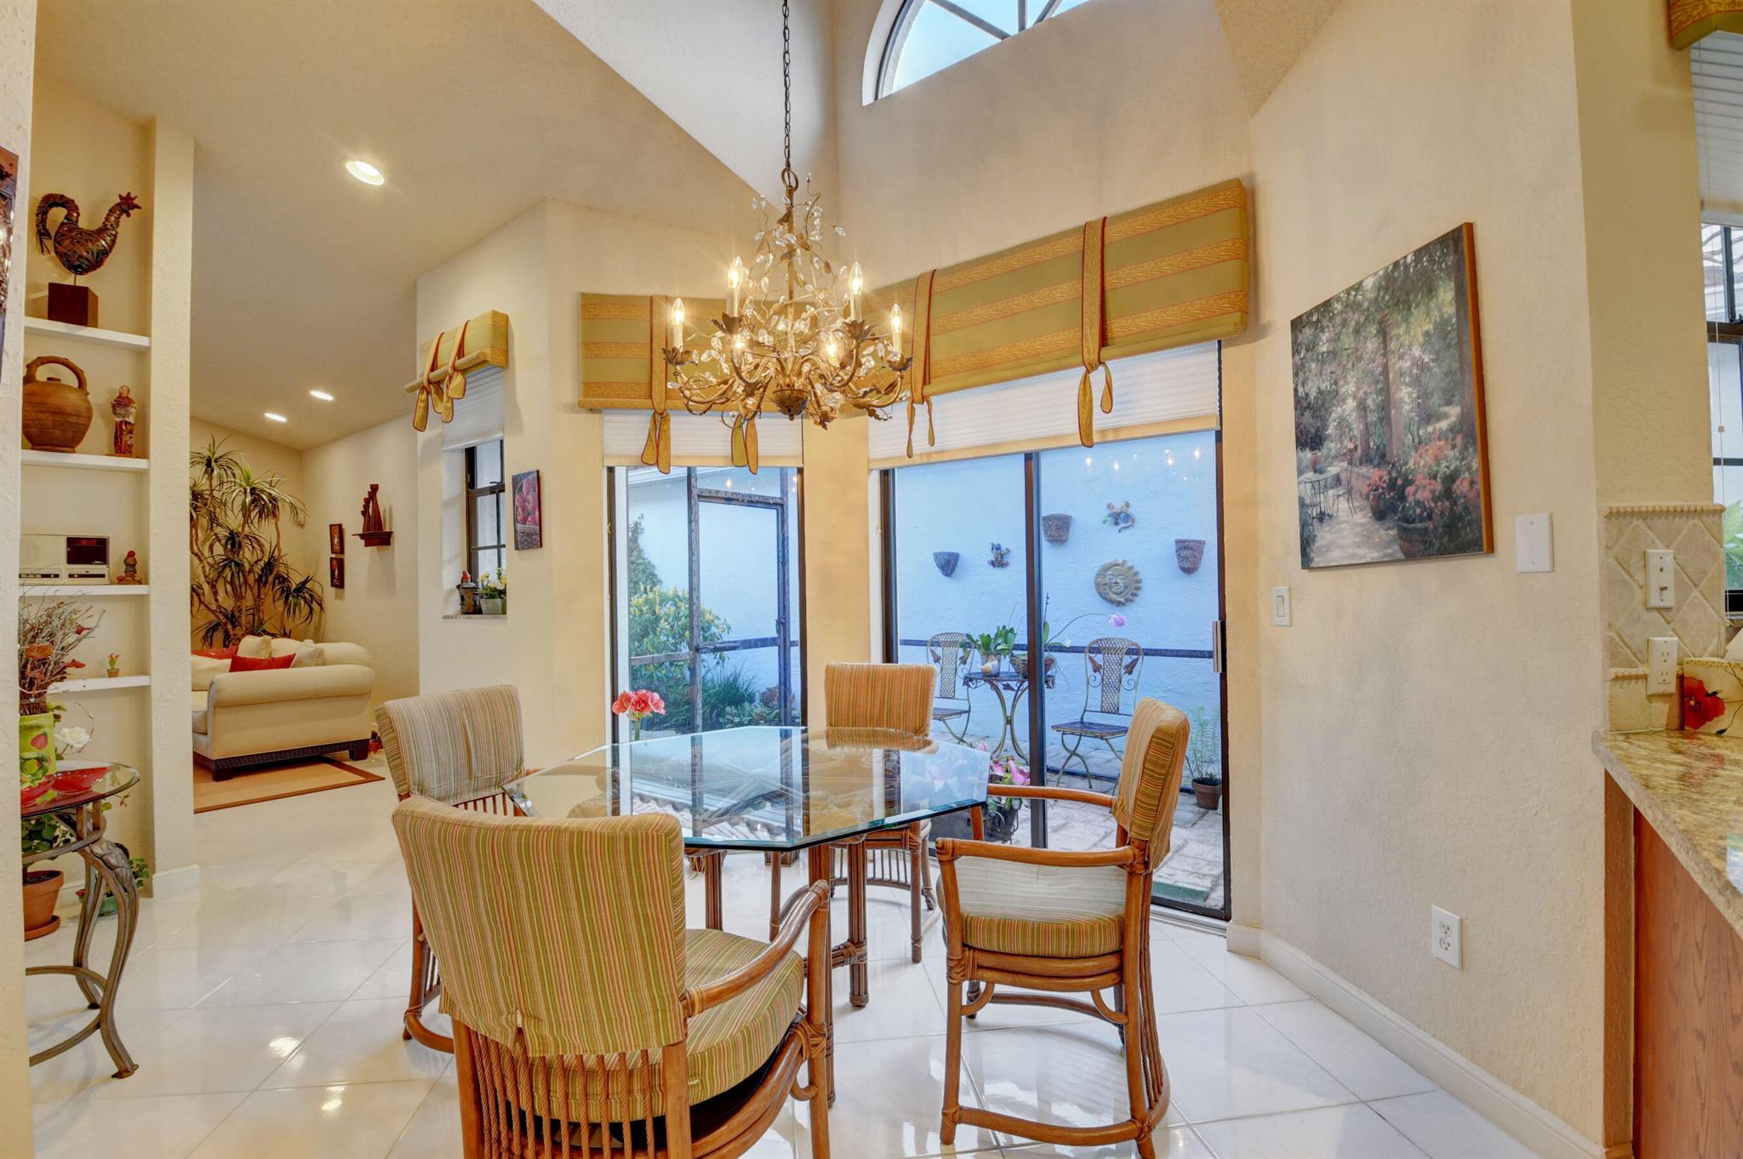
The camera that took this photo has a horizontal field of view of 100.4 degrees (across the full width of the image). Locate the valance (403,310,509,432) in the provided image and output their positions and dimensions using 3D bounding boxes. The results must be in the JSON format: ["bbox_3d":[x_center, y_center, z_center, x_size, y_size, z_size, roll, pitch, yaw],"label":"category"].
[{"bbox_3d":[-2.269,-1.091,3.941,0.850,0.510,0.160,-2,-2,36],"label":"valance"}]

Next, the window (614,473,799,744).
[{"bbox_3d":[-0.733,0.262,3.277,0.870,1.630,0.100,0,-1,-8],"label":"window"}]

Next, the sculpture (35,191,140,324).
[{"bbox_3d":[-3.191,-1.302,2.953,0.300,0.560,0.130,0,-1,-30],"label":"sculpture"}]

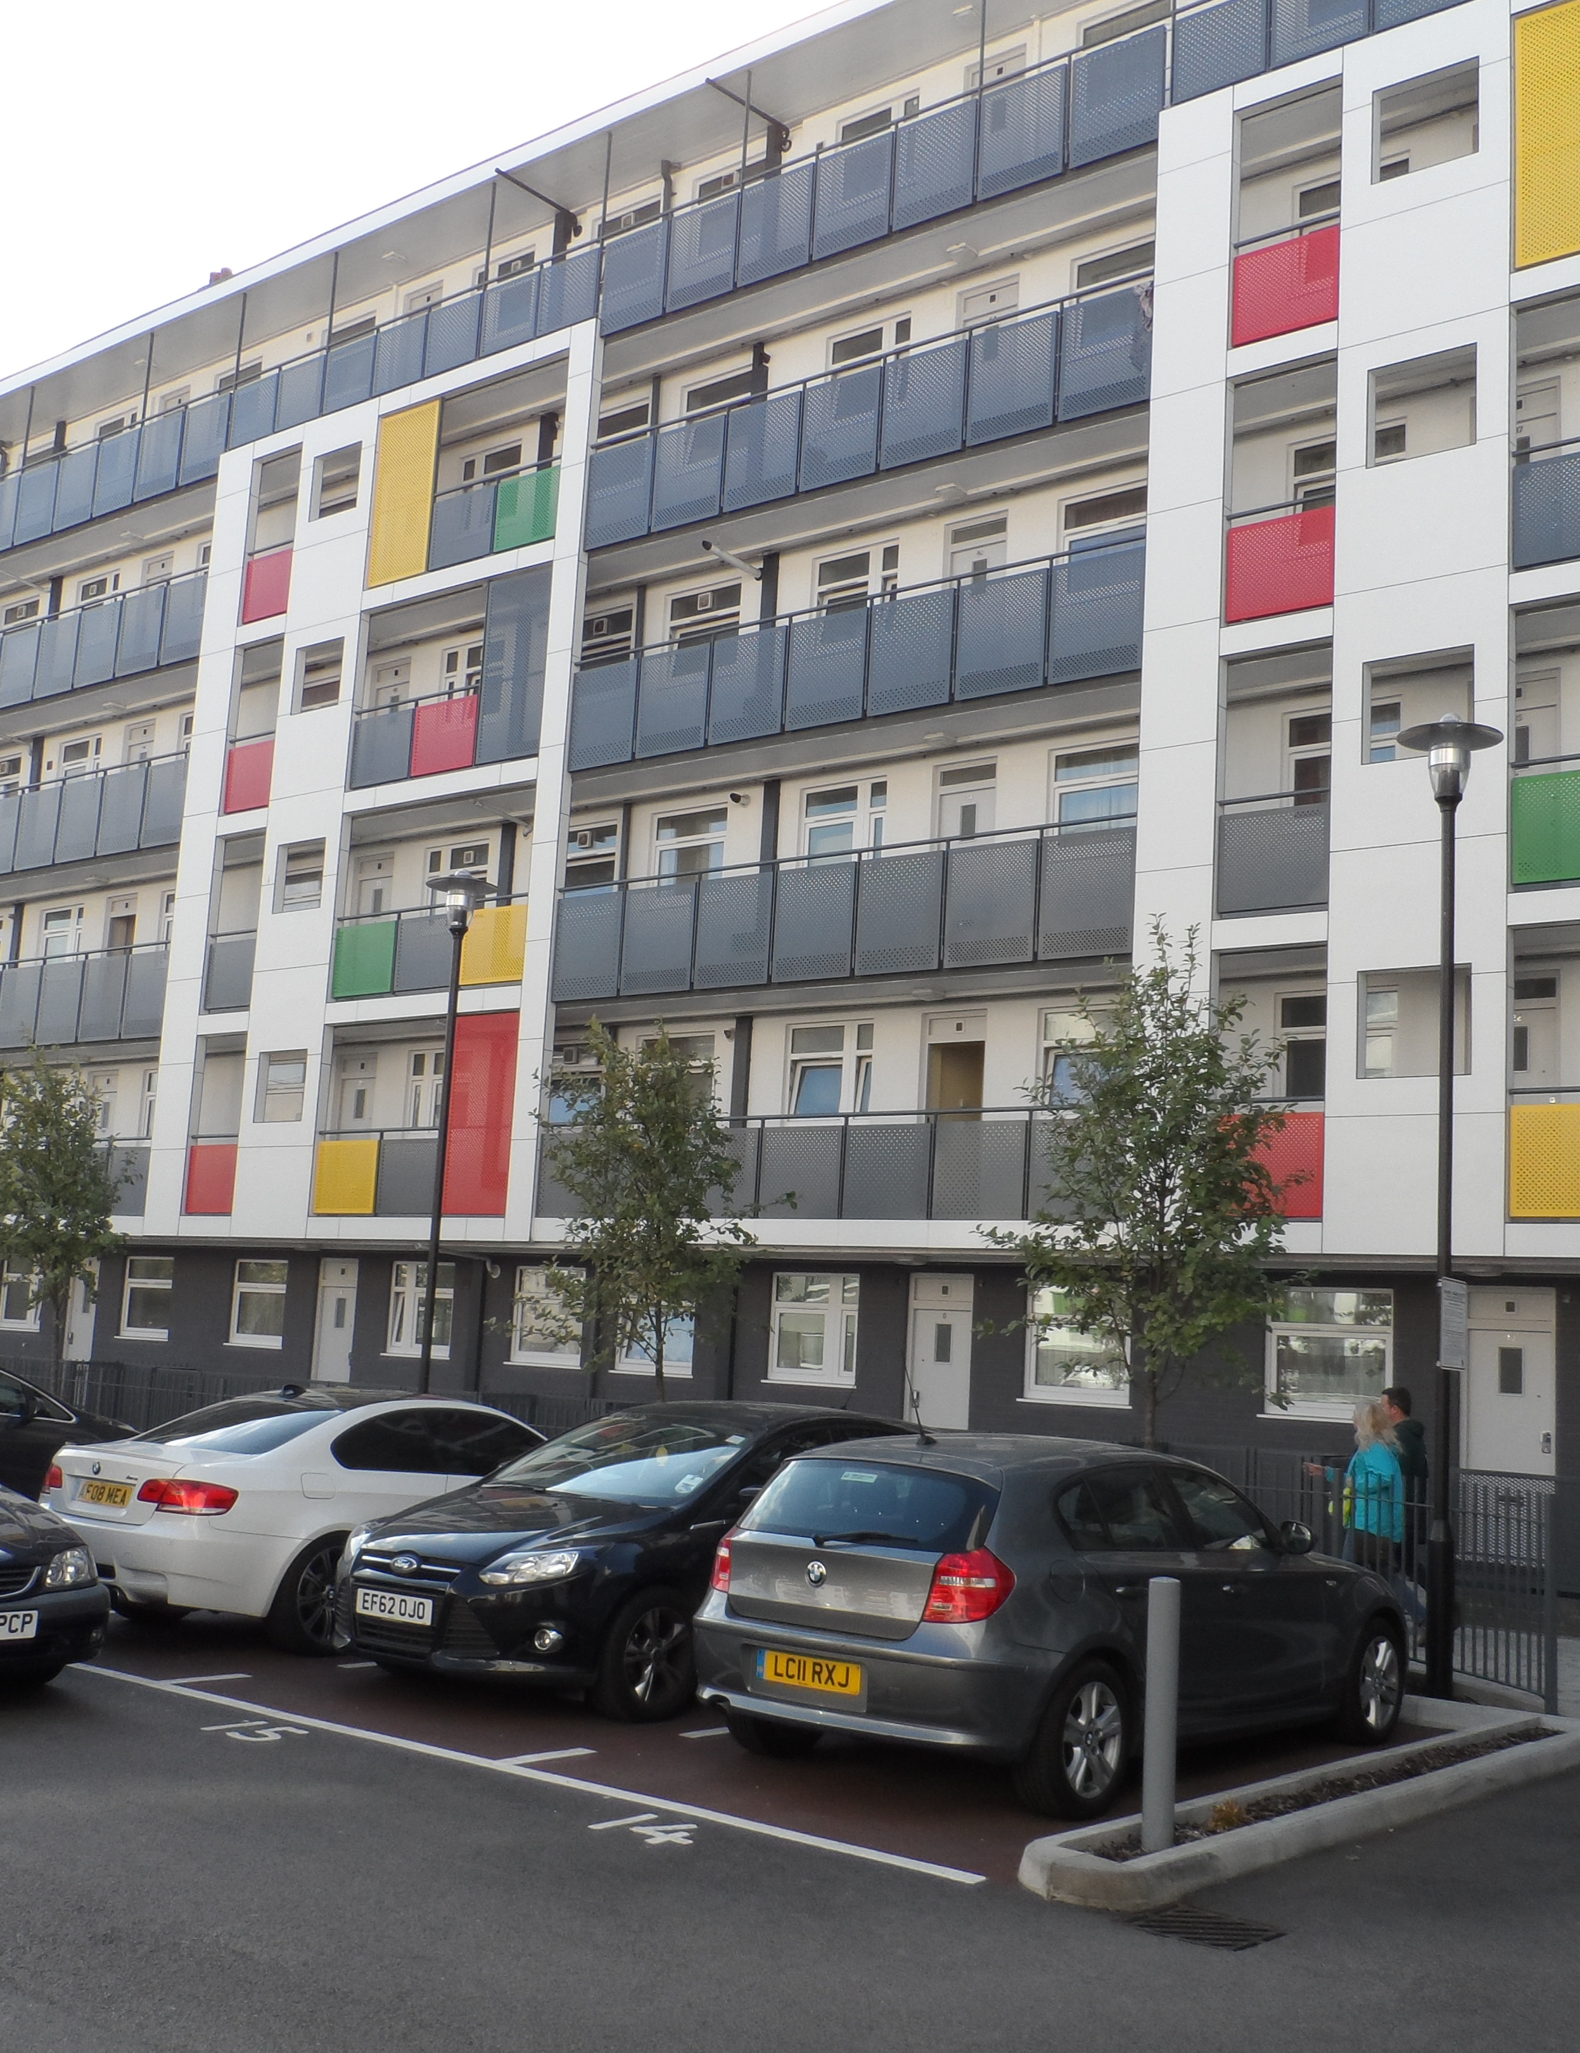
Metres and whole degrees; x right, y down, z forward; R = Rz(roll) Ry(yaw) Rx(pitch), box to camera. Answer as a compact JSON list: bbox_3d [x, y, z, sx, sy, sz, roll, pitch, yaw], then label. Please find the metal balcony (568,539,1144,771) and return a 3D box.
[{"bbox_3d":[0.740,-4.046,23.959,8.126,1.477,1.080,-4,-11,38],"label":"metal balcony"}]

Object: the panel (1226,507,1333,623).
[{"bbox_3d":[4.818,-4.493,20.148,1.125,0.979,0.060,-4,-11,38],"label":"panel"}]

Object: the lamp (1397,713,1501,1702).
[{"bbox_3d":[3.710,0.923,11.631,0.620,5.538,0.620,-4,-11,38],"label":"lamp"}]

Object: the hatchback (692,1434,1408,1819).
[{"bbox_3d":[1.427,2.672,9.687,1.790,1.425,4.240,-4,-12,40],"label":"hatchback"}]

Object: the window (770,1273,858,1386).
[{"bbox_3d":[0.277,3.424,23.284,1.238,1.223,0.100,-4,-11,38],"label":"window"}]

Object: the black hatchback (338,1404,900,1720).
[{"bbox_3d":[-0.467,2.805,11.396,1.860,1.480,4.360,-4,-11,39],"label":"black hatchback"}]

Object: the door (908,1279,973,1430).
[{"bbox_3d":[1.611,3.839,21.966,0.828,2.350,0.100,-4,-11,38],"label":"door"}]

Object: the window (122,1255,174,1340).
[{"bbox_3d":[-9.773,4.154,31.508,1.222,1.213,0.120,-4,-11,38],"label":"window"}]

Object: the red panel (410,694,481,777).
[{"bbox_3d":[-4.488,-3.763,26.749,1.205,0.941,0.060,-4,-11,38],"label":"red panel"}]

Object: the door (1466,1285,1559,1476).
[{"bbox_3d":[6.495,3.582,18.539,0.855,2.401,0.100,-4,-11,38],"label":"door"}]

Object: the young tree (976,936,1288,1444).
[{"bbox_3d":[2.165,1.562,12.747,1.800,4.443,1.800,-4,-11,38],"label":"young tree"}]

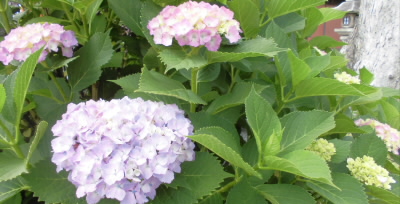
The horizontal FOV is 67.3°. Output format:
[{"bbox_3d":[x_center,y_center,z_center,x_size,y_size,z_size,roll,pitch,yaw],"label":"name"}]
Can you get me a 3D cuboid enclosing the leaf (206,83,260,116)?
[{"bbox_3d":[0.062,-0.006,0.540,0.100,0.058,0.055,0,11,0],"label":"leaf"}]

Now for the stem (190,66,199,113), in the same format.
[{"bbox_3d":[-0.010,-0.023,0.550,0.011,0.088,0.011,0,11,0],"label":"stem"}]

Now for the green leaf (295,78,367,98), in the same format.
[{"bbox_3d":[0.263,-0.026,0.620,0.145,0.037,0.070,0,-18,6],"label":"green leaf"}]

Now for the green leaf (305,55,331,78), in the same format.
[{"bbox_3d":[0.289,-0.087,0.740,0.075,0.020,0.055,-36,52,-15],"label":"green leaf"}]

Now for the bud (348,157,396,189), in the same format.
[{"bbox_3d":[0.320,0.133,0.560,0.080,0.045,0.075,22,21,-1],"label":"bud"}]

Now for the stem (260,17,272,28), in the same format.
[{"bbox_3d":[0.141,-0.169,0.640,0.032,0.008,0.008,-38,0,9],"label":"stem"}]

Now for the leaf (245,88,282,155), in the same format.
[{"bbox_3d":[0.096,0.031,0.460,0.055,0.105,0.030,-6,-12,-7],"label":"leaf"}]

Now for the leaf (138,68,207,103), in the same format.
[{"bbox_3d":[-0.049,-0.029,0.520,0.118,0.030,0.065,13,41,6],"label":"leaf"}]

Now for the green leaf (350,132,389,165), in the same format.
[{"bbox_3d":[0.348,0.096,0.620,0.070,0.025,0.085,-25,63,-22],"label":"green leaf"}]

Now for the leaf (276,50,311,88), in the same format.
[{"bbox_3d":[0.180,-0.063,0.580,0.066,0.078,0.045,0,11,0],"label":"leaf"}]

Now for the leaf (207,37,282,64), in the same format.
[{"bbox_3d":[0.080,-0.101,0.580,0.145,0.035,0.085,0,18,-3],"label":"leaf"}]

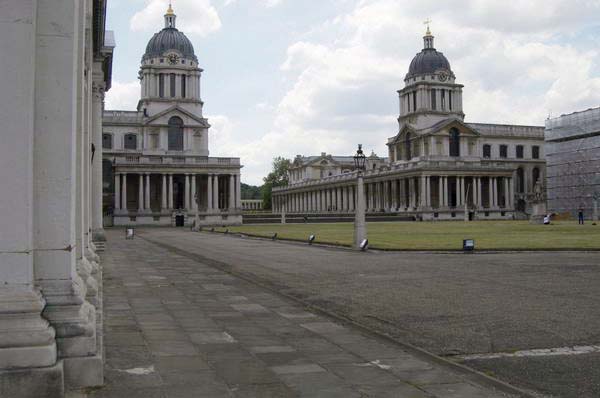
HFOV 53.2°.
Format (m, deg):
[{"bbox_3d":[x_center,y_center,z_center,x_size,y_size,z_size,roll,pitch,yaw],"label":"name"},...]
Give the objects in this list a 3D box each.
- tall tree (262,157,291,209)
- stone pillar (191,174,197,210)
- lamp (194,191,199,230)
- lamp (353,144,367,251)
[{"bbox_3d":[-9.069,-6.636,265.000,14.500,24.000,14.500,-1,-1,0],"label":"tall tree"},{"bbox_3d":[-18.349,-1.154,103.200,0.950,6.200,0.950,0,-2,-18],"label":"stone pillar"},{"bbox_3d":[-11.813,1.452,68.500,0.530,4.450,0.530,0,-2,-18],"label":"lamp"},{"bbox_3d":[2.563,-0.056,25.800,0.540,4.550,0.540,0,-2,-18],"label":"lamp"}]

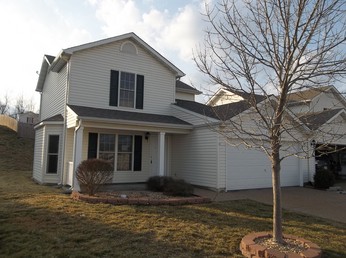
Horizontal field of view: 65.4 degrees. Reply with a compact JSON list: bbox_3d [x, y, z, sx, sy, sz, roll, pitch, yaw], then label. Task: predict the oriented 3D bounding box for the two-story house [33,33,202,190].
[{"bbox_3d":[-2.539,-0.746,15.268,8.650,6.700,10.200,4,-5,-31],"label":"two-story house"}]

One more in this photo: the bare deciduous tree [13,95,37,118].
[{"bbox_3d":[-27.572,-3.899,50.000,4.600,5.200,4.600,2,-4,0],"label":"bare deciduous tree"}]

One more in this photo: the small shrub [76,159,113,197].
[{"bbox_3d":[-2.462,1.531,8.500,1.170,1.200,1.150,4,-5,-31],"label":"small shrub"}]

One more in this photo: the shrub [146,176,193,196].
[{"bbox_3d":[-0.101,1.943,9.100,1.500,0.650,1.100,2,-4,0],"label":"shrub"}]

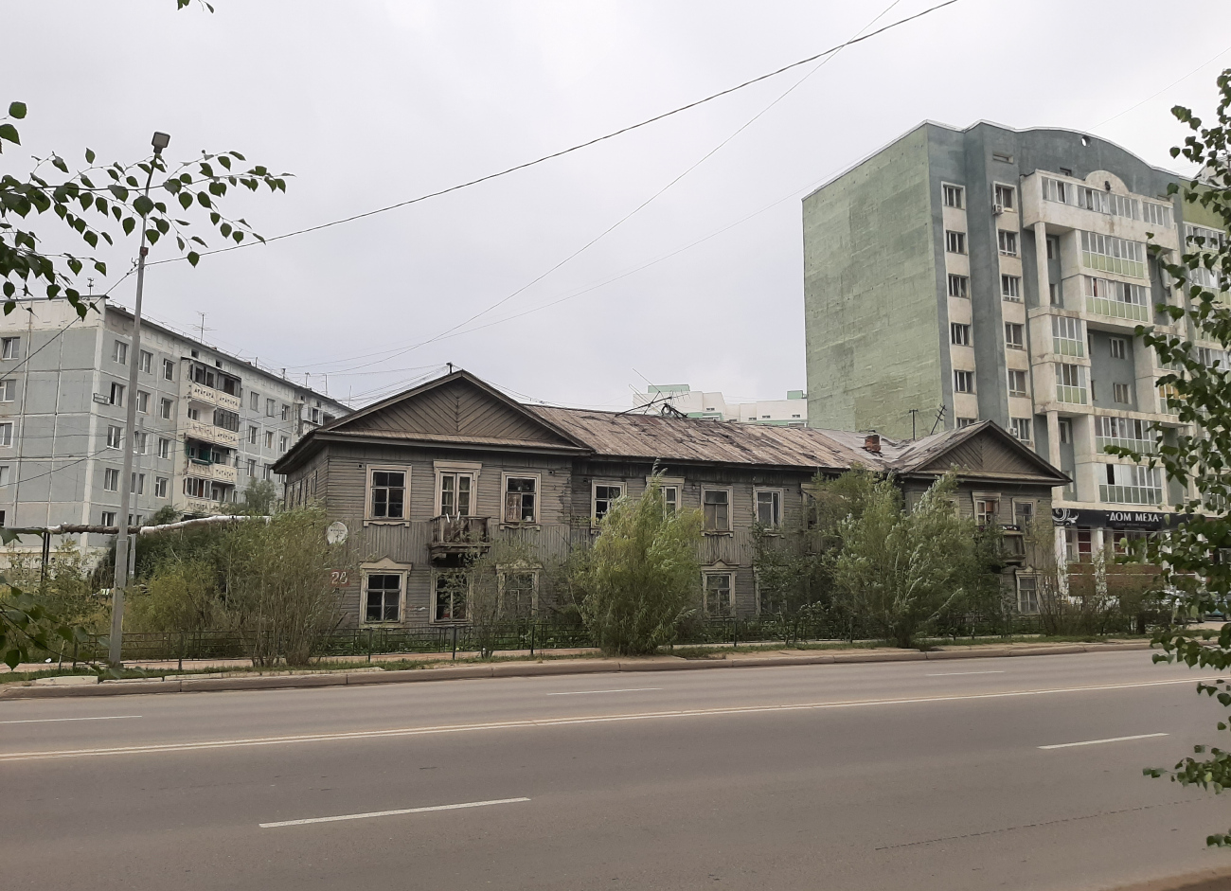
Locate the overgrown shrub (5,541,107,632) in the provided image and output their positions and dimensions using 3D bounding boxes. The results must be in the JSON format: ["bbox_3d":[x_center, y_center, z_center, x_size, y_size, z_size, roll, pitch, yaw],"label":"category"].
[{"bbox_3d":[-14.458,3.896,23.886,2.600,2.881,2.500,4,-9,-24],"label":"overgrown shrub"}]

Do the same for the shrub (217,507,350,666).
[{"bbox_3d":[-7.446,3.166,20.865,2.800,3.570,2.600,4,-9,-24],"label":"shrub"}]

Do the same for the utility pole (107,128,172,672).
[{"bbox_3d":[-10.133,-0.957,19.490,0.450,11.350,1.550,4,-9,-24],"label":"utility pole"}]

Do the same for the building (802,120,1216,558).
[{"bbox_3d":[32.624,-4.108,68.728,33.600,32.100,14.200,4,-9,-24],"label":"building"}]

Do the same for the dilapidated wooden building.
[{"bbox_3d":[2.807,3.197,37.838,30.550,8.350,11.500,4,-9,-24],"label":"dilapidated wooden building"}]

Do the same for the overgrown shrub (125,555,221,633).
[{"bbox_3d":[-11.954,4.234,24.976,2.500,2.550,2.500,4,-9,-24],"label":"overgrown shrub"}]

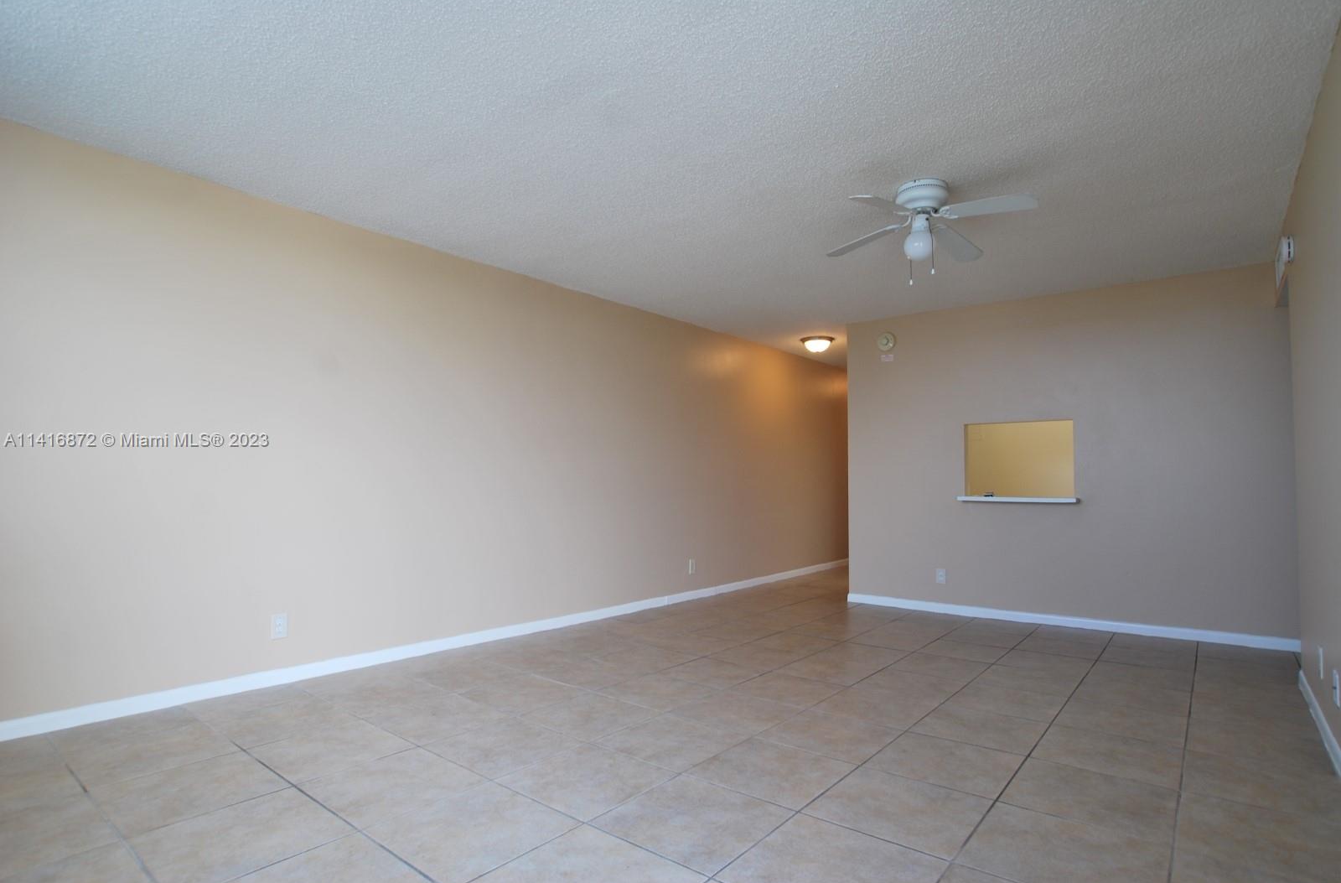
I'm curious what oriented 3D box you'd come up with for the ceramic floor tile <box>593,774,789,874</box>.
[{"bbox_3d":[0.069,1.129,2.014,0.447,0.010,0.447,-4,-6,39],"label":"ceramic floor tile"}]

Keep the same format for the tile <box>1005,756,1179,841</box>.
[{"bbox_3d":[1.350,1.144,2.151,0.451,0.011,0.451,-4,-6,39],"label":"tile"}]

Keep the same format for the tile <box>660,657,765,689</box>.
[{"bbox_3d":[0.233,1.259,3.653,0.451,0.011,0.451,-4,-6,39],"label":"tile"}]

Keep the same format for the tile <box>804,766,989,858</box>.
[{"bbox_3d":[0.705,1.133,2.078,0.447,0.010,0.447,-4,-6,39],"label":"tile"}]

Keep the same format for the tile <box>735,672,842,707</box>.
[{"bbox_3d":[0.577,1.229,3.346,0.447,0.010,0.447,-4,-6,39],"label":"tile"}]

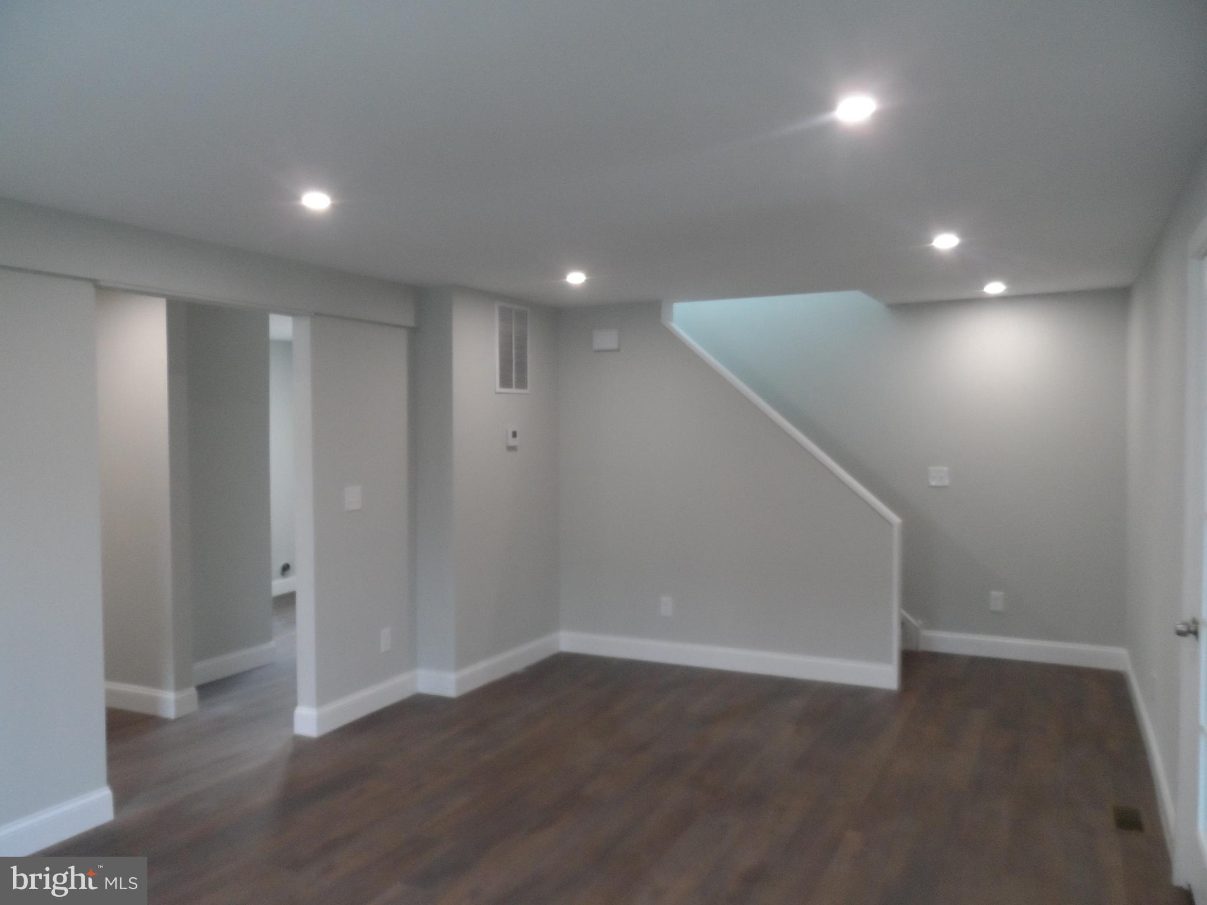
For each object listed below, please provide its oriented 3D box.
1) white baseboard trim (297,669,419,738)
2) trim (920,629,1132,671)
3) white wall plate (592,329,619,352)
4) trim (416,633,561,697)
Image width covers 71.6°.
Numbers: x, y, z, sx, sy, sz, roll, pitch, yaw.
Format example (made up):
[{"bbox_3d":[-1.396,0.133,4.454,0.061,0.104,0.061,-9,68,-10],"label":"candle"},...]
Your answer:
[{"bbox_3d":[-1.288,1.309,4.453,0.138,0.138,0.738,0,2,29],"label":"white baseboard trim"},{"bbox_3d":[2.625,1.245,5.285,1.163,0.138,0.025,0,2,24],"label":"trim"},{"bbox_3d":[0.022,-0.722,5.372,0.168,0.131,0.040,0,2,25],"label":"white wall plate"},{"bbox_3d":[-0.662,1.281,5.170,0.250,0.138,1.118,0,2,29],"label":"trim"}]

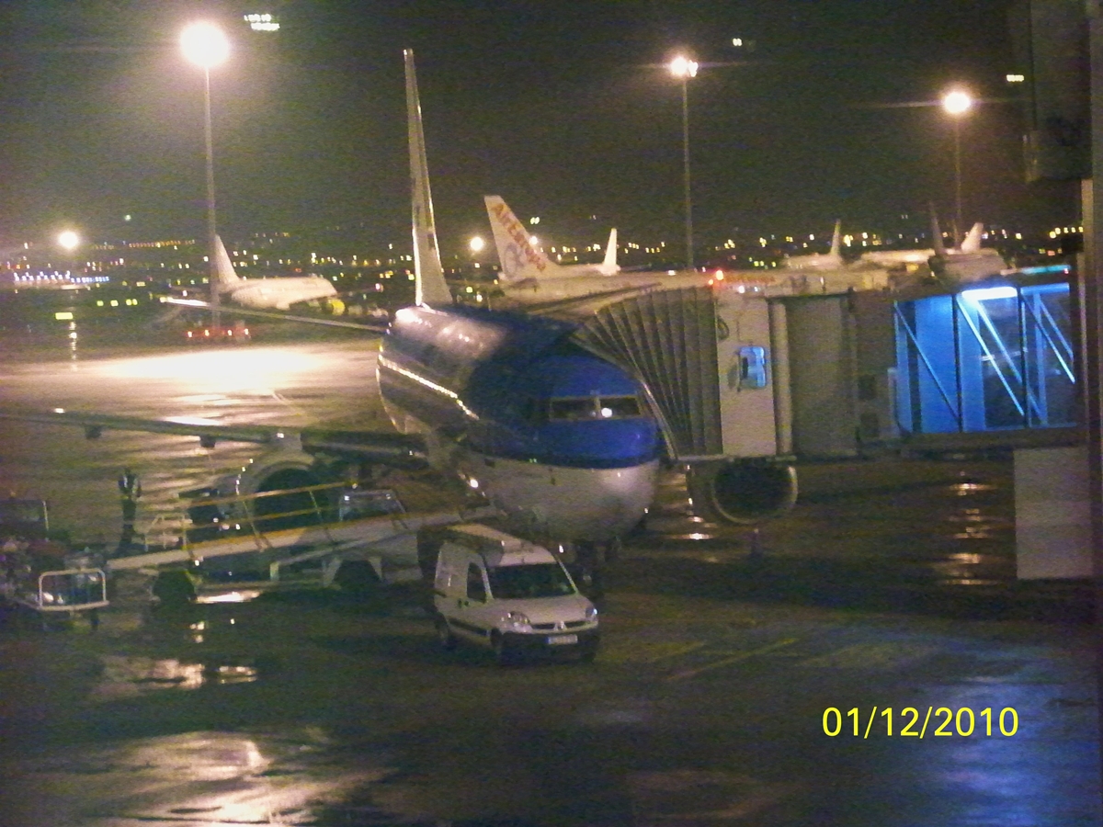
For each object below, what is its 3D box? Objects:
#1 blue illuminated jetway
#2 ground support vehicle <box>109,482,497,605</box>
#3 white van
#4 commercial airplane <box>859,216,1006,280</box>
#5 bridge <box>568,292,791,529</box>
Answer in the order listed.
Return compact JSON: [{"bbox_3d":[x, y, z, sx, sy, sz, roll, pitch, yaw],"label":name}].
[{"bbox_3d":[8.417,-0.829,53.154,4.200,2.800,2.500,0,4,40],"label":"blue illuminated jetway"},{"bbox_3d":[-4.886,2.571,60.111,7.600,2.360,2.100,-3,3,-7],"label":"ground support vehicle"},{"bbox_3d":[-0.656,3.086,51.434,1.700,1.860,4.050,-3,3,-21],"label":"white van"},{"bbox_3d":[86.650,-39.566,699.057,35.000,12.000,34.000,-2,3,-6],"label":"commercial airplane"},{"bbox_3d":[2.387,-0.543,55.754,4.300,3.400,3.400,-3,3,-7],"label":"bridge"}]

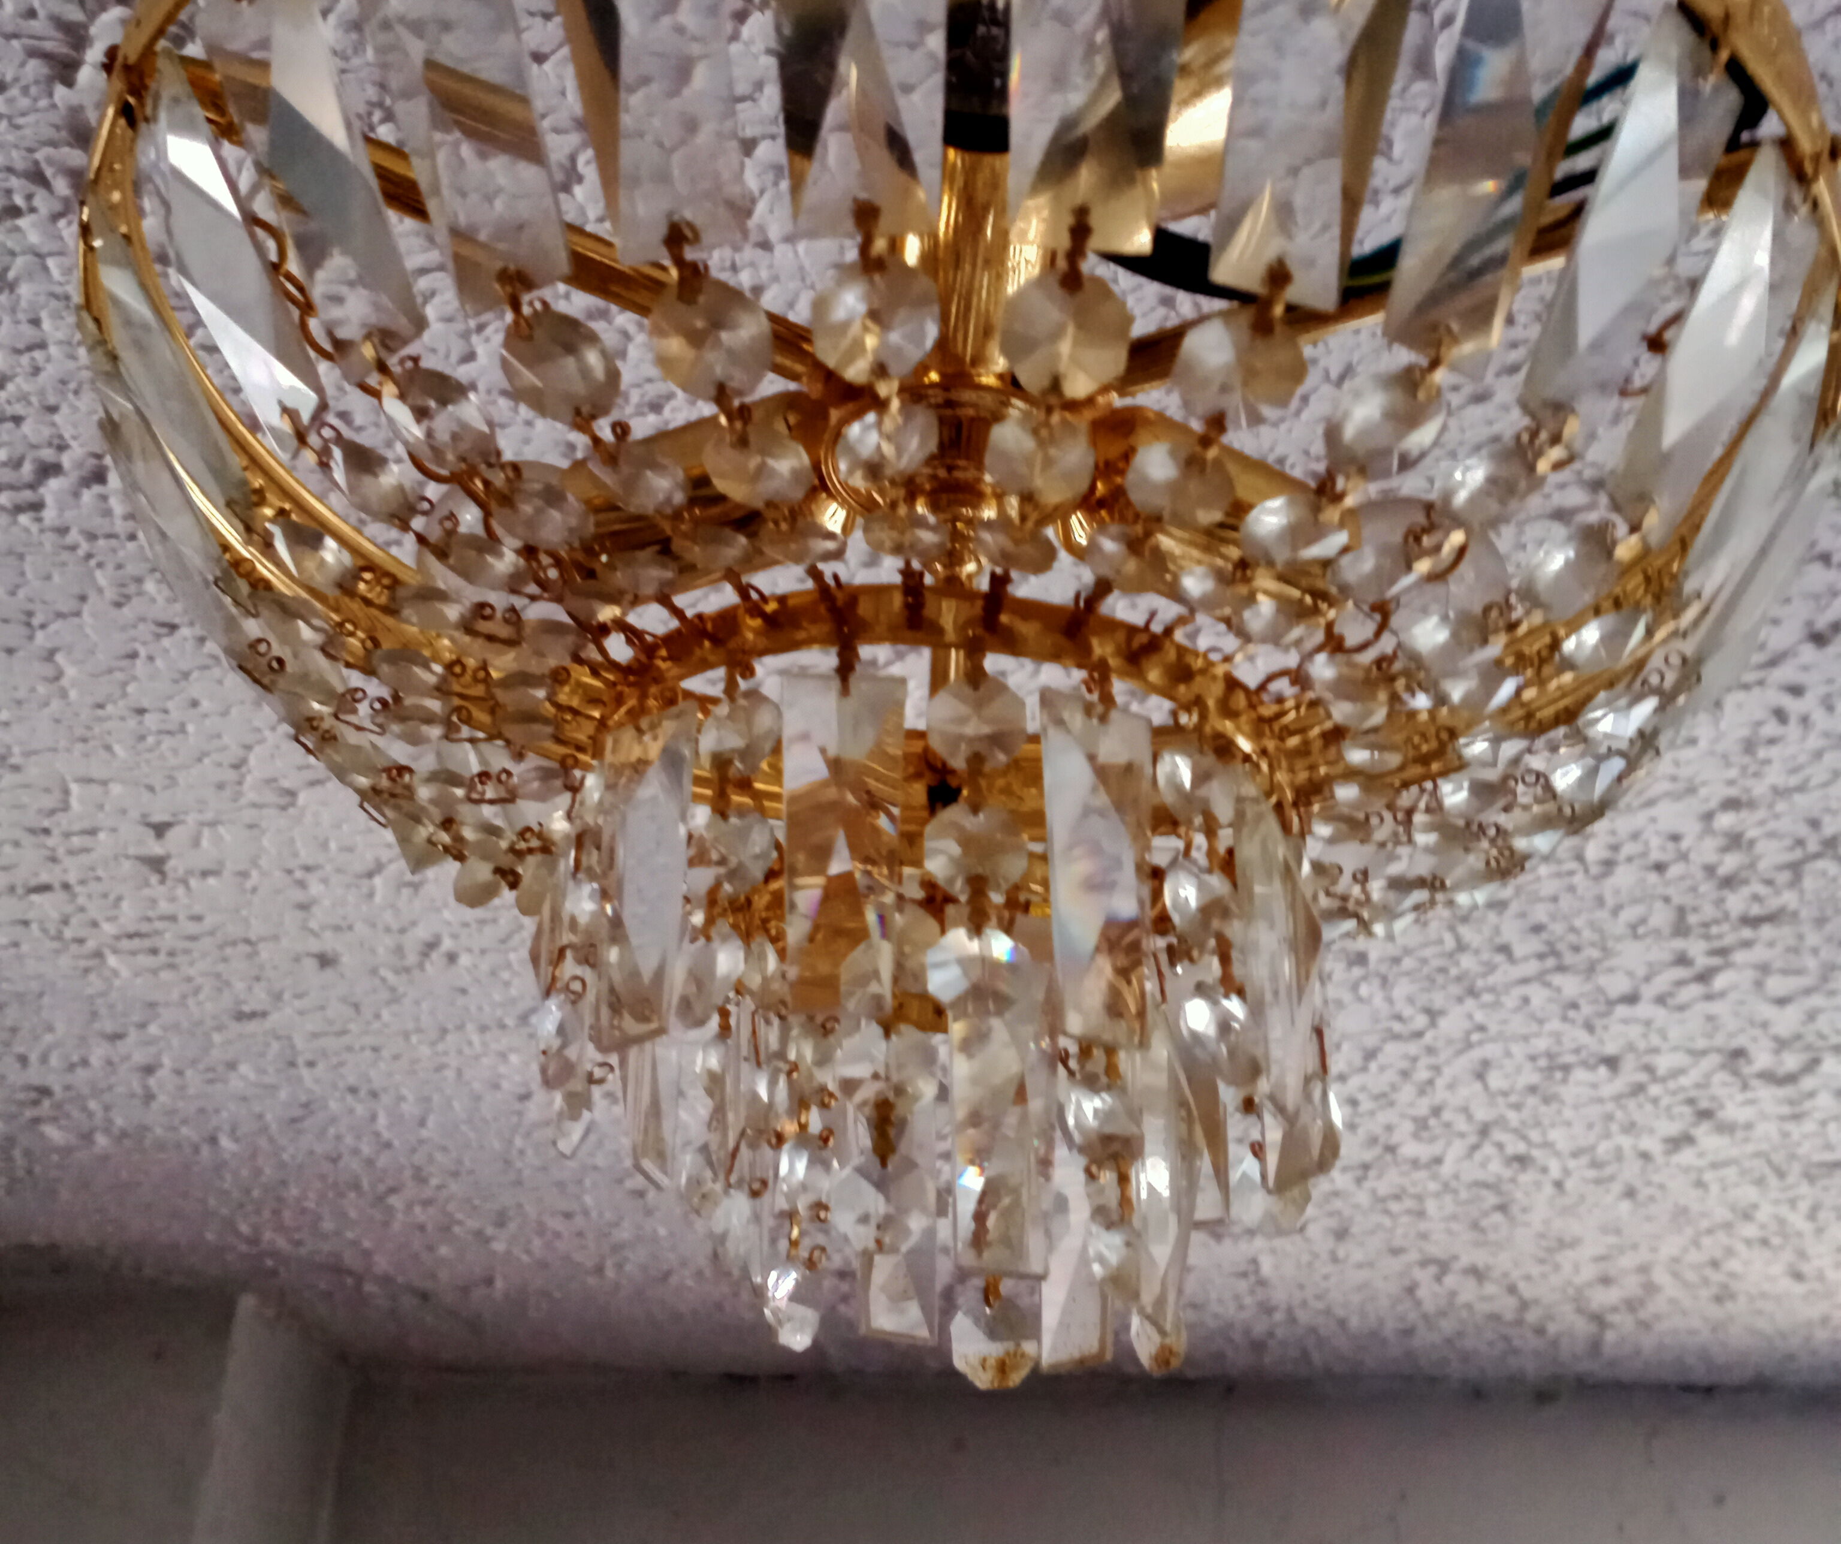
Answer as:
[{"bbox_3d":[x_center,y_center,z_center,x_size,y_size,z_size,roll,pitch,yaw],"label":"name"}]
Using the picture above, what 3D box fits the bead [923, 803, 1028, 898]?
[{"bbox_3d":[0.007,0.011,0.269,0.014,0.014,0.007,6,-26,-4],"label":"bead"}]

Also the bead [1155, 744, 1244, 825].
[{"bbox_3d":[0.041,0.002,0.288,0.014,0.014,0.007,22,-32,-33],"label":"bead"}]

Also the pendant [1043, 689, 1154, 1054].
[{"bbox_3d":[0.025,0.013,0.273,0.016,0.050,0.007,13,-28,-19],"label":"pendant"}]

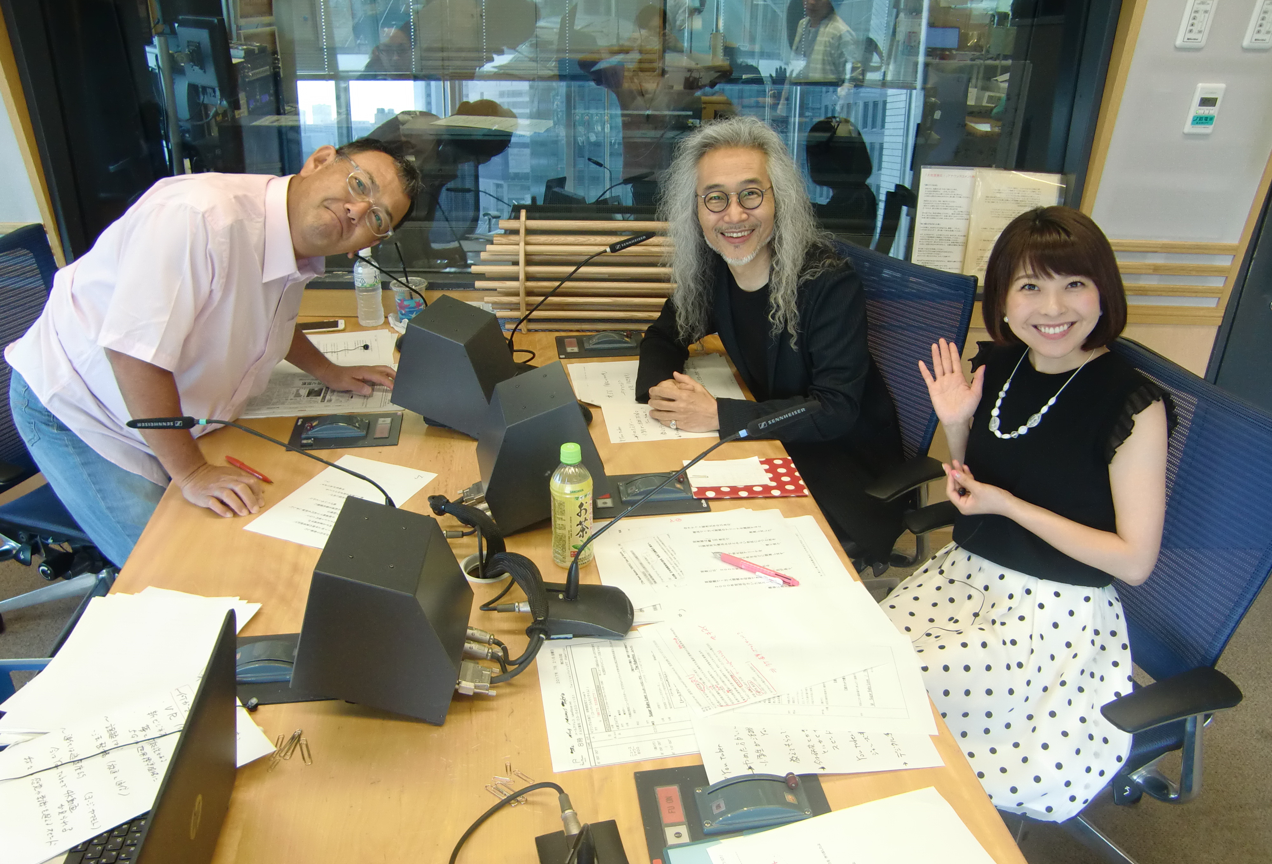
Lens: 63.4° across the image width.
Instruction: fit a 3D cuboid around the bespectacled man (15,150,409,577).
[{"bbox_3d":[-0.807,0.072,2.127,0.840,1.305,0.700,4,26,7],"label":"bespectacled man"}]

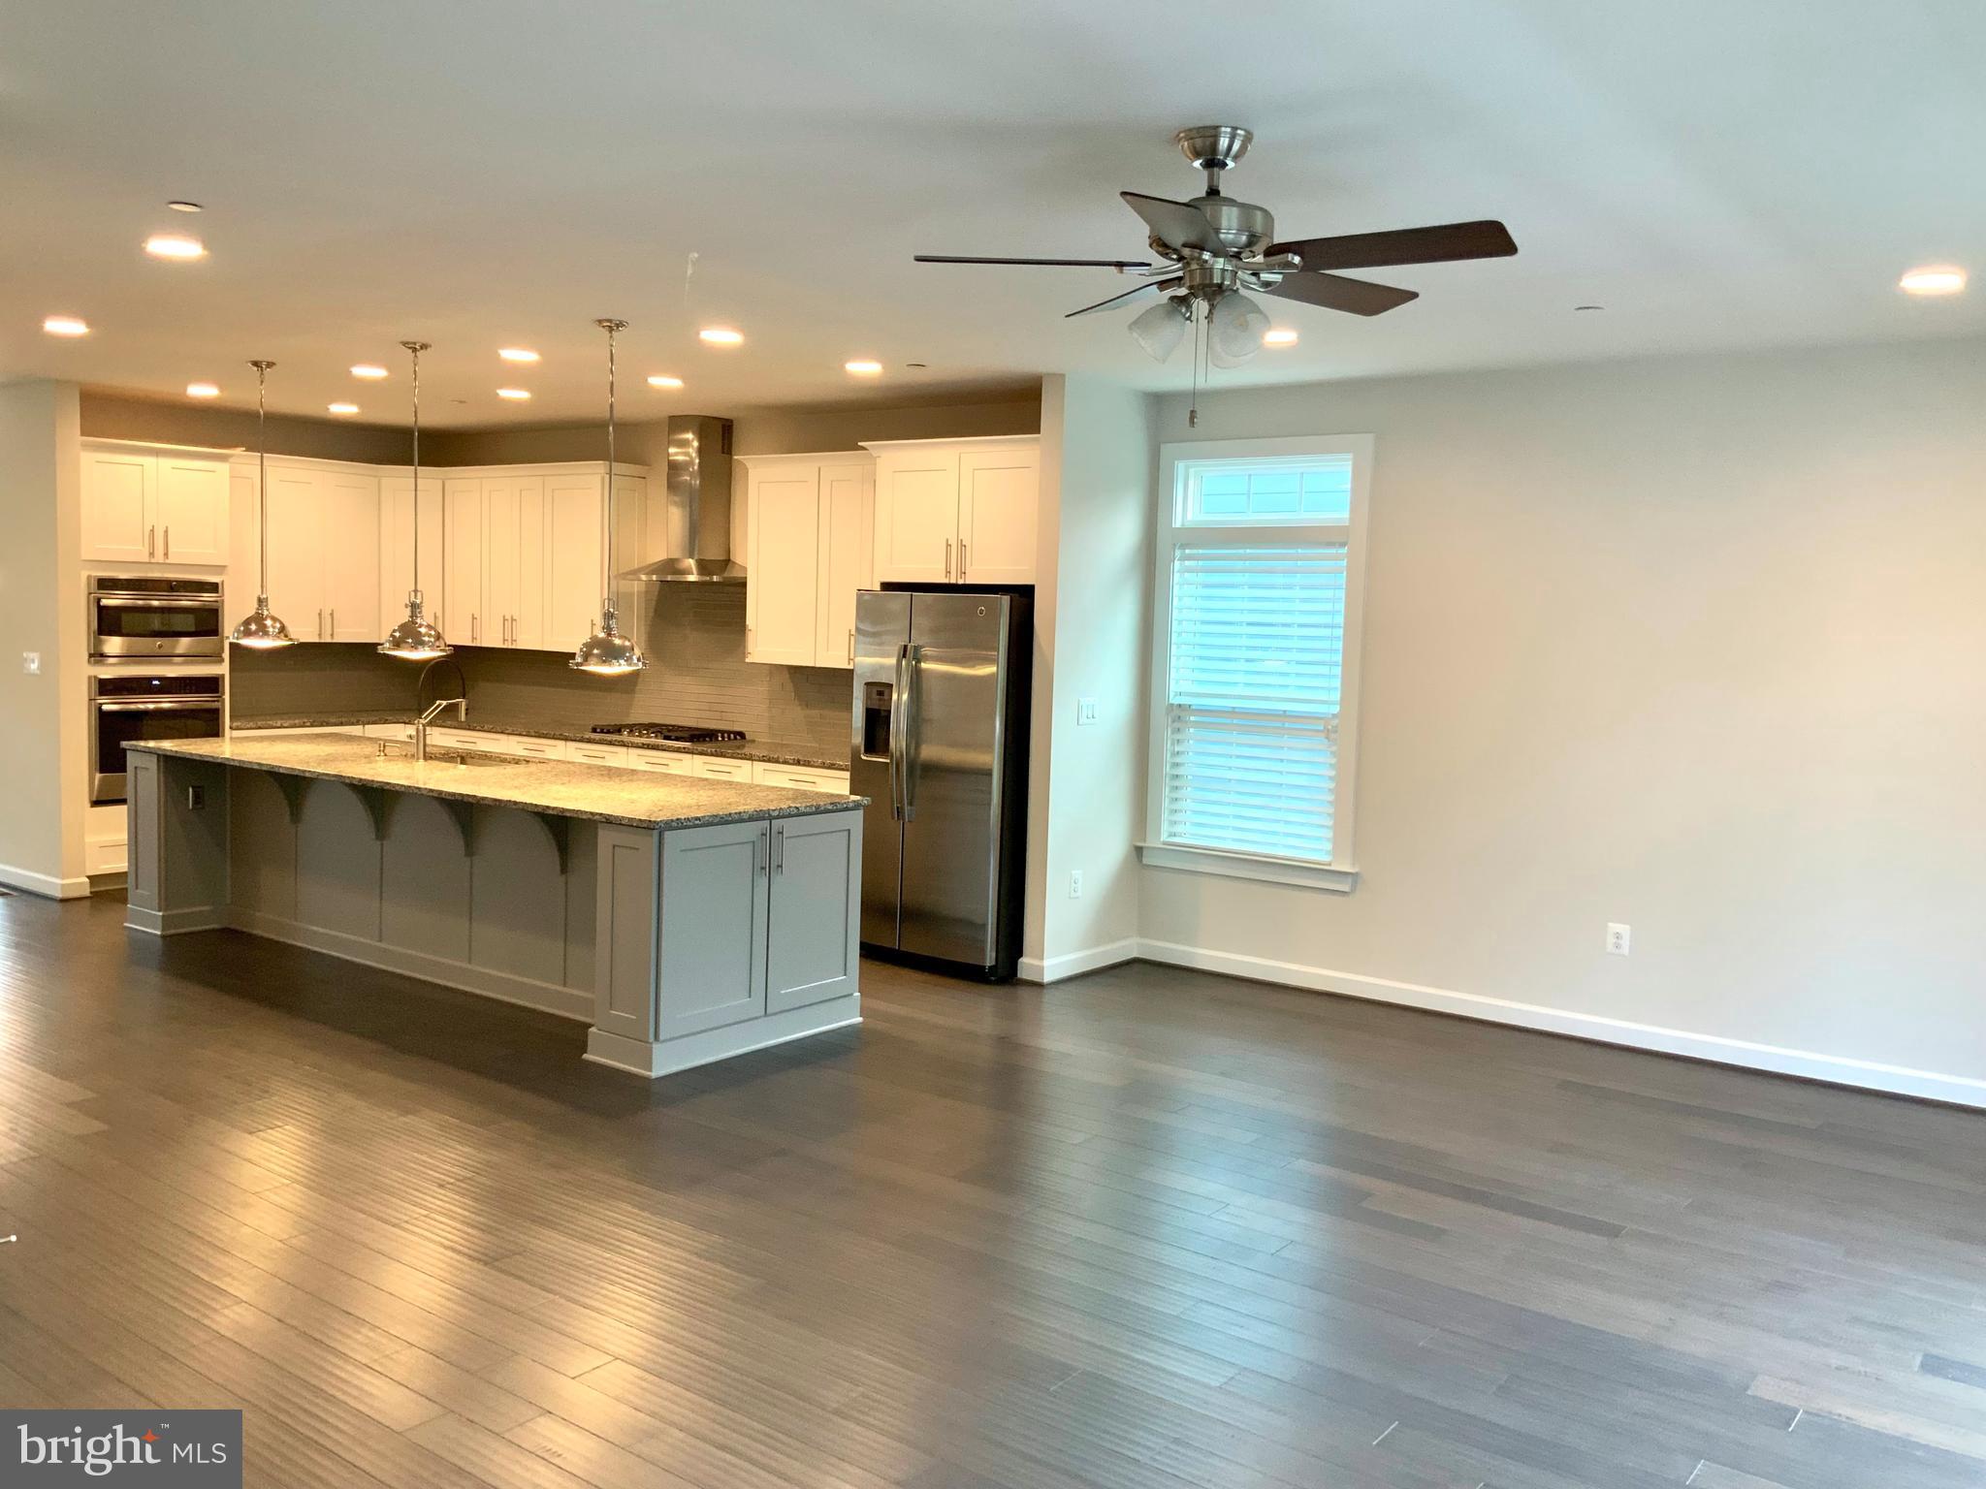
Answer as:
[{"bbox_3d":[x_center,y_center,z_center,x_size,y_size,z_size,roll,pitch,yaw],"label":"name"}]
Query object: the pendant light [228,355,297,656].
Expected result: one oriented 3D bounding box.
[{"bbox_3d":[-3.417,-1.128,7.785,0.320,1.305,0.320,5,6,36],"label":"pendant light"}]

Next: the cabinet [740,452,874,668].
[{"bbox_3d":[-0.812,-0.959,8.723,1.120,1.093,0.370,5,5,37],"label":"cabinet"}]

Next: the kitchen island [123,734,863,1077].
[{"bbox_3d":[-2.352,0.562,7.352,3.800,0.912,1.160,5,5,37],"label":"kitchen island"}]

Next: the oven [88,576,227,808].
[{"bbox_3d":[-4.811,-0.323,9.340,0.580,1.237,0.750,5,6,36],"label":"oven"}]

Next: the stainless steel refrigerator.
[{"bbox_3d":[-0.104,0.153,8.053,0.905,1.760,0.790,5,6,36],"label":"stainless steel refrigerator"}]

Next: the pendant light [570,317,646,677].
[{"bbox_3d":[-1.503,-0.958,6.462,0.300,1.359,0.300,2,4,0],"label":"pendant light"}]

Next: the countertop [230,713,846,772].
[{"bbox_3d":[-2.534,-0.029,9.229,4.360,0.035,1.800,5,6,36],"label":"countertop"}]

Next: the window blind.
[{"bbox_3d":[1.212,-0.202,7.755,0.915,1.450,0.060,5,5,37],"label":"window blind"}]

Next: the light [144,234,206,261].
[{"bbox_3d":[-2.555,-1.543,5.205,0.185,0.025,0.185,5,6,36],"label":"light"}]

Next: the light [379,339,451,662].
[{"bbox_3d":[-2.494,-1.048,7.207,0.300,1.354,0.300,5,5,37],"label":"light"}]

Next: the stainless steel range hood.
[{"bbox_3d":[-1.727,-1.385,9.356,0.920,0.935,0.510,5,6,36],"label":"stainless steel range hood"}]

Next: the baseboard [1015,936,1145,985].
[{"bbox_3d":[0.397,1.015,7.876,0.160,0.100,0.730,5,6,36],"label":"baseboard"}]

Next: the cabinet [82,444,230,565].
[{"bbox_3d":[-4.843,-1.342,9.370,0.640,0.653,0.820,5,5,37],"label":"cabinet"}]

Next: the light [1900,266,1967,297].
[{"bbox_3d":[2.833,-1.396,5.013,0.180,0.030,0.180,5,5,37],"label":"light"}]

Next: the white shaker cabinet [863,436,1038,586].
[{"bbox_3d":[-0.046,-1.093,7.974,1.040,0.664,0.630,5,5,37],"label":"white shaker cabinet"}]

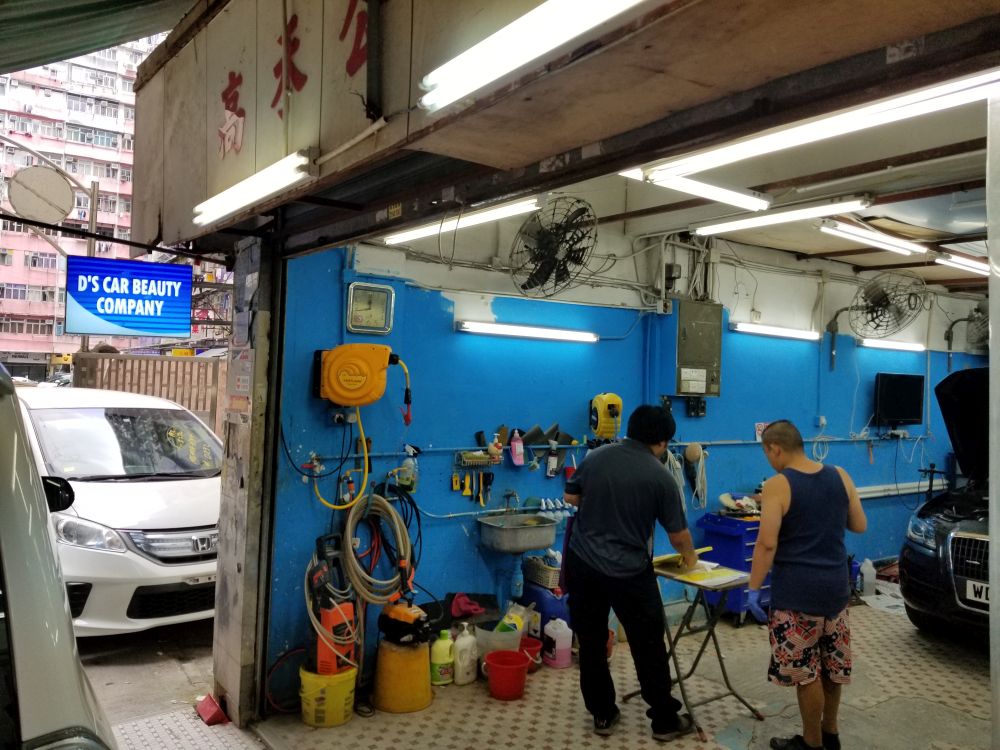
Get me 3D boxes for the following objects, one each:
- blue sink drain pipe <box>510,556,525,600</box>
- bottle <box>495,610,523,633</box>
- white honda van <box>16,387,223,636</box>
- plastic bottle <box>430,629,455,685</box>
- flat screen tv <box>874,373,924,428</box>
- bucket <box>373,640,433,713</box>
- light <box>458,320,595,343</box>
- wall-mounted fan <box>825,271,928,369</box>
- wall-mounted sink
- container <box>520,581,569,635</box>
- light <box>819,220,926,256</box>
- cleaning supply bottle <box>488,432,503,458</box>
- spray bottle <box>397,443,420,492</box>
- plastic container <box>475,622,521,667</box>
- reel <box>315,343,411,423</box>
[{"bbox_3d":[0.111,1.282,4.756,0.080,0.275,0.080,2,-1,0],"label":"blue sink drain pipe"},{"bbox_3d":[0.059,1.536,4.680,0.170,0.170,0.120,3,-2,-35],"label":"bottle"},{"bbox_3d":[-3.431,0.993,6.552,1.700,1.720,4.220,3,-2,-43],"label":"white honda van"},{"bbox_3d":[-0.331,1.653,4.435,0.135,0.295,0.100,2,-2,-16],"label":"plastic bottle"},{"bbox_3d":[3.847,0.236,7.224,0.740,0.485,0.080,3,-2,-30],"label":"flat screen tv"},{"bbox_3d":[-0.546,1.692,4.306,0.325,0.340,0.325,2,-1,0],"label":"bucket"},{"bbox_3d":[0.221,-0.285,5.047,1.210,0.085,0.085,3,-2,-35],"label":"light"},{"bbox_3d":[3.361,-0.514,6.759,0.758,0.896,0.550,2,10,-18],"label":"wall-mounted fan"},{"bbox_3d":[0.114,1.015,4.786,0.450,0.165,0.350,3,-2,-35],"label":"wall-mounted sink"},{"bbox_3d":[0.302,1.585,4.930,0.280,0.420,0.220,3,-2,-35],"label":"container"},{"bbox_3d":[2.579,-0.932,5.135,1.220,0.085,0.150,3,-2,-36],"label":"light"},{"bbox_3d":[-0.025,0.468,4.785,0.090,0.185,0.070,3,-2,-35],"label":"cleaning supply bottle"},{"bbox_3d":[-0.542,0.554,4.448,0.120,0.284,0.095,2,-1,10],"label":"spray bottle"},{"bbox_3d":[0.001,1.681,4.652,0.280,0.270,0.280,2,-2,0],"label":"plastic container"},{"bbox_3d":[-0.746,0.035,4.046,0.470,0.420,0.210,3,-2,-35],"label":"reel"}]

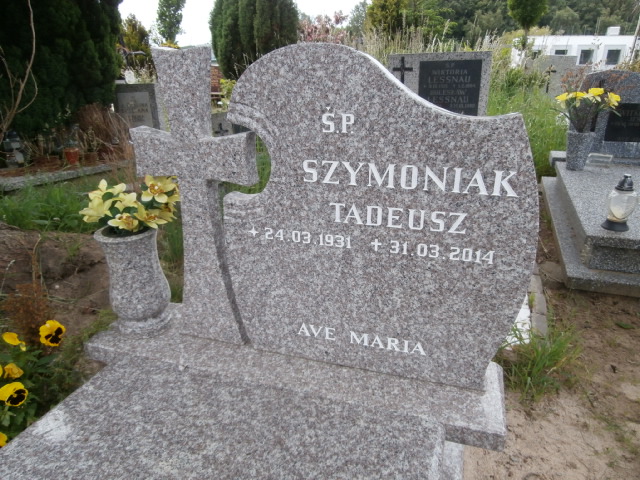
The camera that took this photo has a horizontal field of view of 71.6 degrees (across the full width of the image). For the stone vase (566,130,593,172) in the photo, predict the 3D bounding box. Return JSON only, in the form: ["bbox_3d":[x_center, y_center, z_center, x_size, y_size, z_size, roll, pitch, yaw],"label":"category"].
[{"bbox_3d":[1.938,-0.669,3.317,0.205,0.277,0.205,6,22,18],"label":"stone vase"}]

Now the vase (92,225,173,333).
[{"bbox_3d":[-0.516,0.111,1.249,0.165,0.281,0.165,6,22,18],"label":"vase"}]

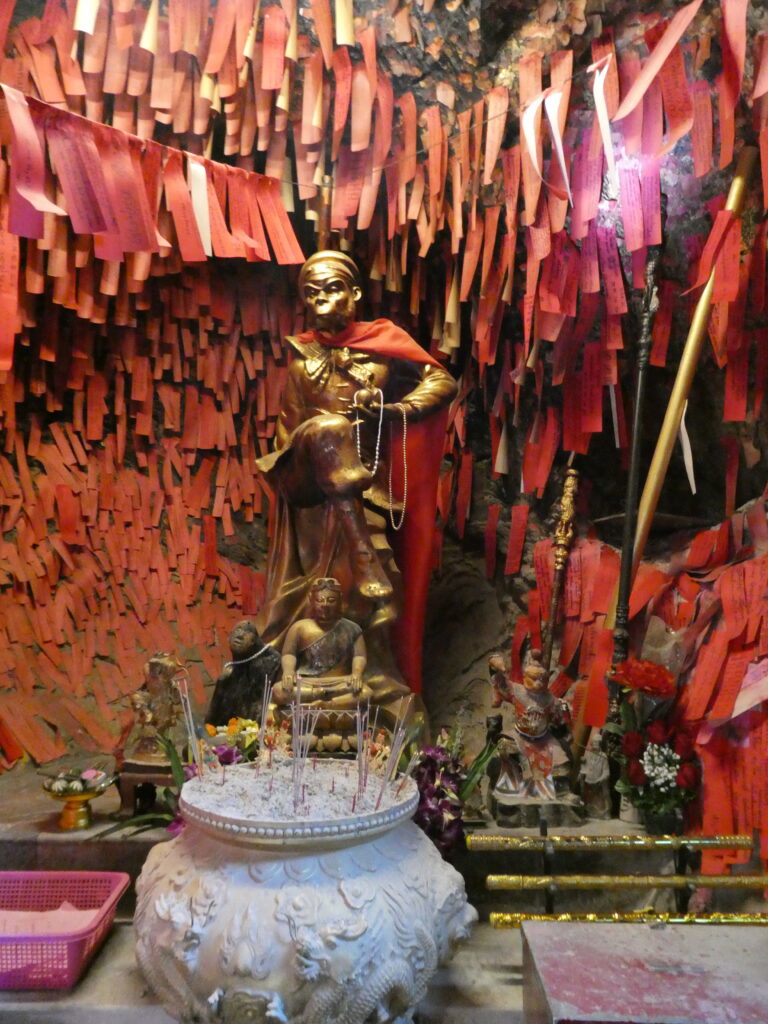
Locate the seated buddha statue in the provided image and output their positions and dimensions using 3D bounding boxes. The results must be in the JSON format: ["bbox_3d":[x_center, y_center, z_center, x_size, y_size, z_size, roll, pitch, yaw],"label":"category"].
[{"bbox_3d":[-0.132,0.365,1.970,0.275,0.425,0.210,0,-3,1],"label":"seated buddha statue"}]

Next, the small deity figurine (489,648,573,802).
[{"bbox_3d":[0.286,0.419,1.620,0.165,0.310,0.125,0,-3,-8],"label":"small deity figurine"}]

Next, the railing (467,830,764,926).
[{"bbox_3d":[0.418,0.637,1.440,0.540,0.175,0.080,0,-3,0],"label":"railing"}]

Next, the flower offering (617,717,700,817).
[{"bbox_3d":[0.524,0.485,1.580,0.160,0.195,0.150,0,-3,0],"label":"flower offering"}]

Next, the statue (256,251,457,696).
[{"bbox_3d":[-0.071,-0.045,2.150,0.500,1.270,0.440,0,-3,8],"label":"statue"}]

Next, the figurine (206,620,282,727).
[{"bbox_3d":[-0.334,0.400,1.980,0.180,0.280,0.170,-2,-4,32],"label":"figurine"}]

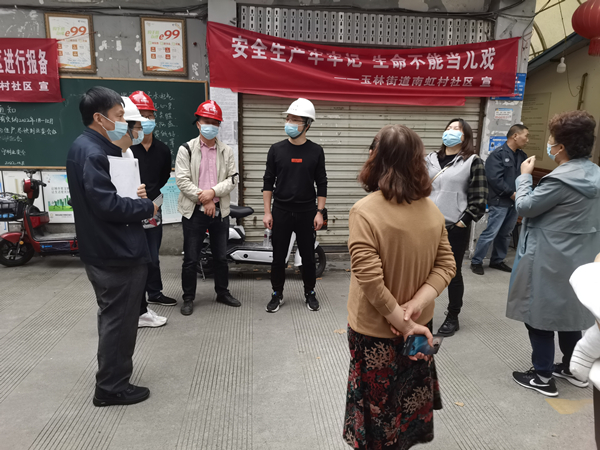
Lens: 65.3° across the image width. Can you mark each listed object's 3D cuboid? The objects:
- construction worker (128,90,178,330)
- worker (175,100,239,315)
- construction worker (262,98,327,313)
[{"bbox_3d":[-1.247,-0.174,3.934,0.520,1.800,0.380,-7,14,-33],"label":"construction worker"},{"bbox_3d":[-0.789,-0.149,3.954,0.540,1.760,0.380,-2,12,-14],"label":"worker"},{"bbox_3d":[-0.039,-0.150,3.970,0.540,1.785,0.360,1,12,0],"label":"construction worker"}]

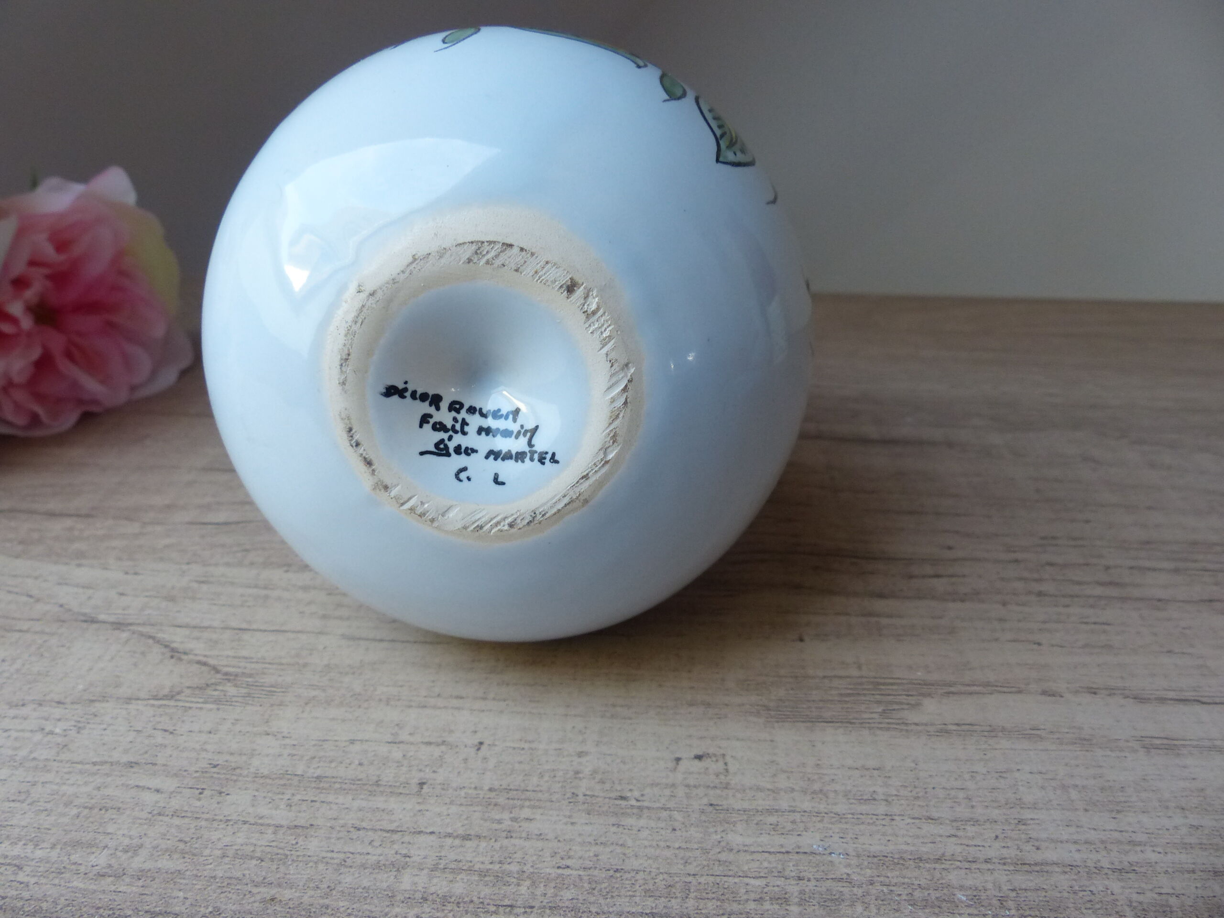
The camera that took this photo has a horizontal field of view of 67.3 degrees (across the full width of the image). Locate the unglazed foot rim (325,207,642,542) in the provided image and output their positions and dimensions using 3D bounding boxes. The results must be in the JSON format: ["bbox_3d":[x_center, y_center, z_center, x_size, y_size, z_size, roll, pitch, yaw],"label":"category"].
[{"bbox_3d":[-0.019,-0.011,0.141,0.051,0.051,0.010,-1,15,-3],"label":"unglazed foot rim"}]

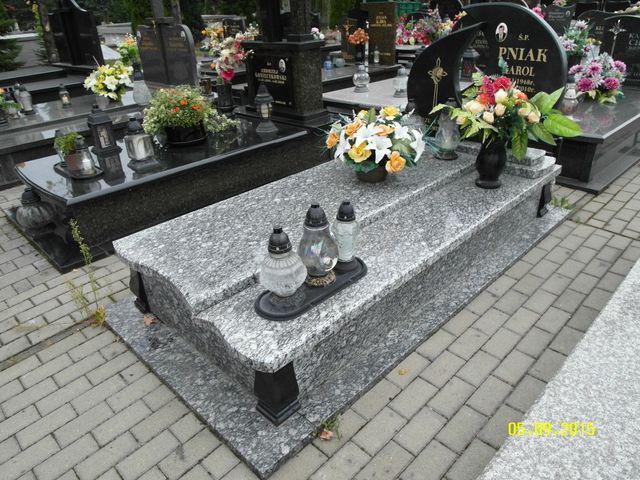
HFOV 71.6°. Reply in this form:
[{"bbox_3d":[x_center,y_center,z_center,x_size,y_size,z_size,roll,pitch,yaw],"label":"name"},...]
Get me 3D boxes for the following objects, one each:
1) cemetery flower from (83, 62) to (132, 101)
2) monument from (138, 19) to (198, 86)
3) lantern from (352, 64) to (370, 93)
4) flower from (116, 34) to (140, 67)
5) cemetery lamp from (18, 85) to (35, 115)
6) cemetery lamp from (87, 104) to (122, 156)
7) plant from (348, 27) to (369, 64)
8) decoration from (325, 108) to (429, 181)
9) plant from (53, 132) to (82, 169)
[{"bbox_3d":[-2.185,-1.604,4.567,0.470,0.400,0.470,-27,38,-37],"label":"cemetery flower"},{"bbox_3d":[-1.793,-2.143,5.159,0.940,0.640,0.120,21,37,36],"label":"monument"},{"bbox_3d":[0.447,-1.753,4.793,0.180,0.268,0.180,-2,29,1],"label":"lantern"},{"bbox_3d":[-2.455,-2.322,5.660,0.280,0.480,0.300,-27,38,-37],"label":"flower"},{"bbox_3d":[-3.043,-1.440,4.559,0.140,0.258,0.140,-27,37,-36],"label":"cemetery lamp"},{"bbox_3d":[-1.644,-0.837,3.334,0.155,0.345,0.155,-27,37,-36],"label":"cemetery lamp"},{"bbox_3d":[0.550,-2.816,6.465,0.280,0.470,0.290,-2,29,1],"label":"plant"},{"bbox_3d":[0.306,-0.531,2.524,0.540,0.380,0.500,8,31,19],"label":"decoration"},{"bbox_3d":[-1.696,-0.600,2.991,0.190,0.235,0.190,-27,38,-37],"label":"plant"}]

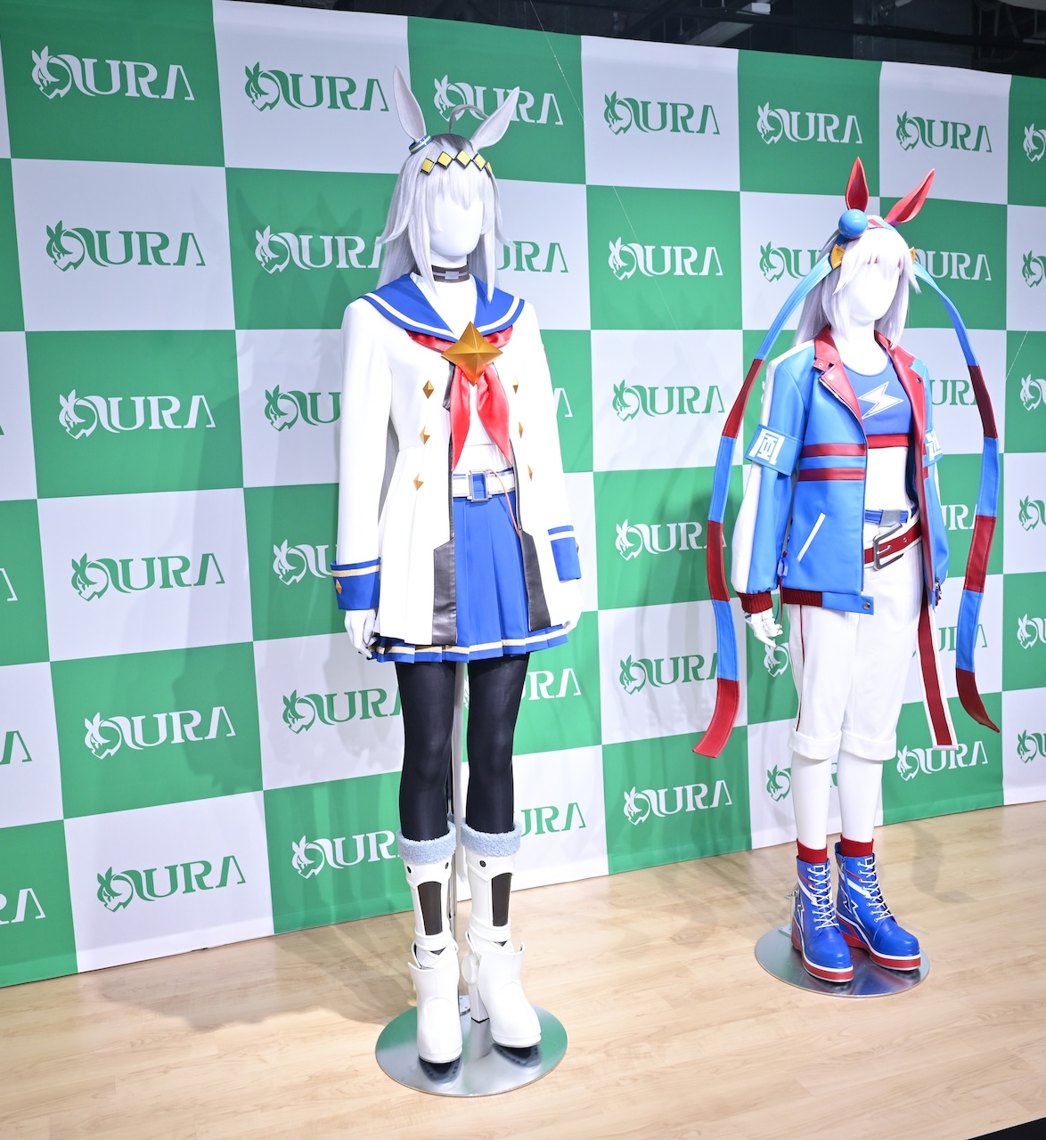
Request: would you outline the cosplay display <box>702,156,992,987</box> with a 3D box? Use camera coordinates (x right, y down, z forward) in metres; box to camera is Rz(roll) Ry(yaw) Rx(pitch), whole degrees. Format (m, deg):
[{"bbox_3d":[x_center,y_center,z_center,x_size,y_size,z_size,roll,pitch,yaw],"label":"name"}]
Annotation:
[{"bbox_3d":[0.738,0.006,2.765,0.800,1.790,0.420,-5,7,-21],"label":"cosplay display"}]

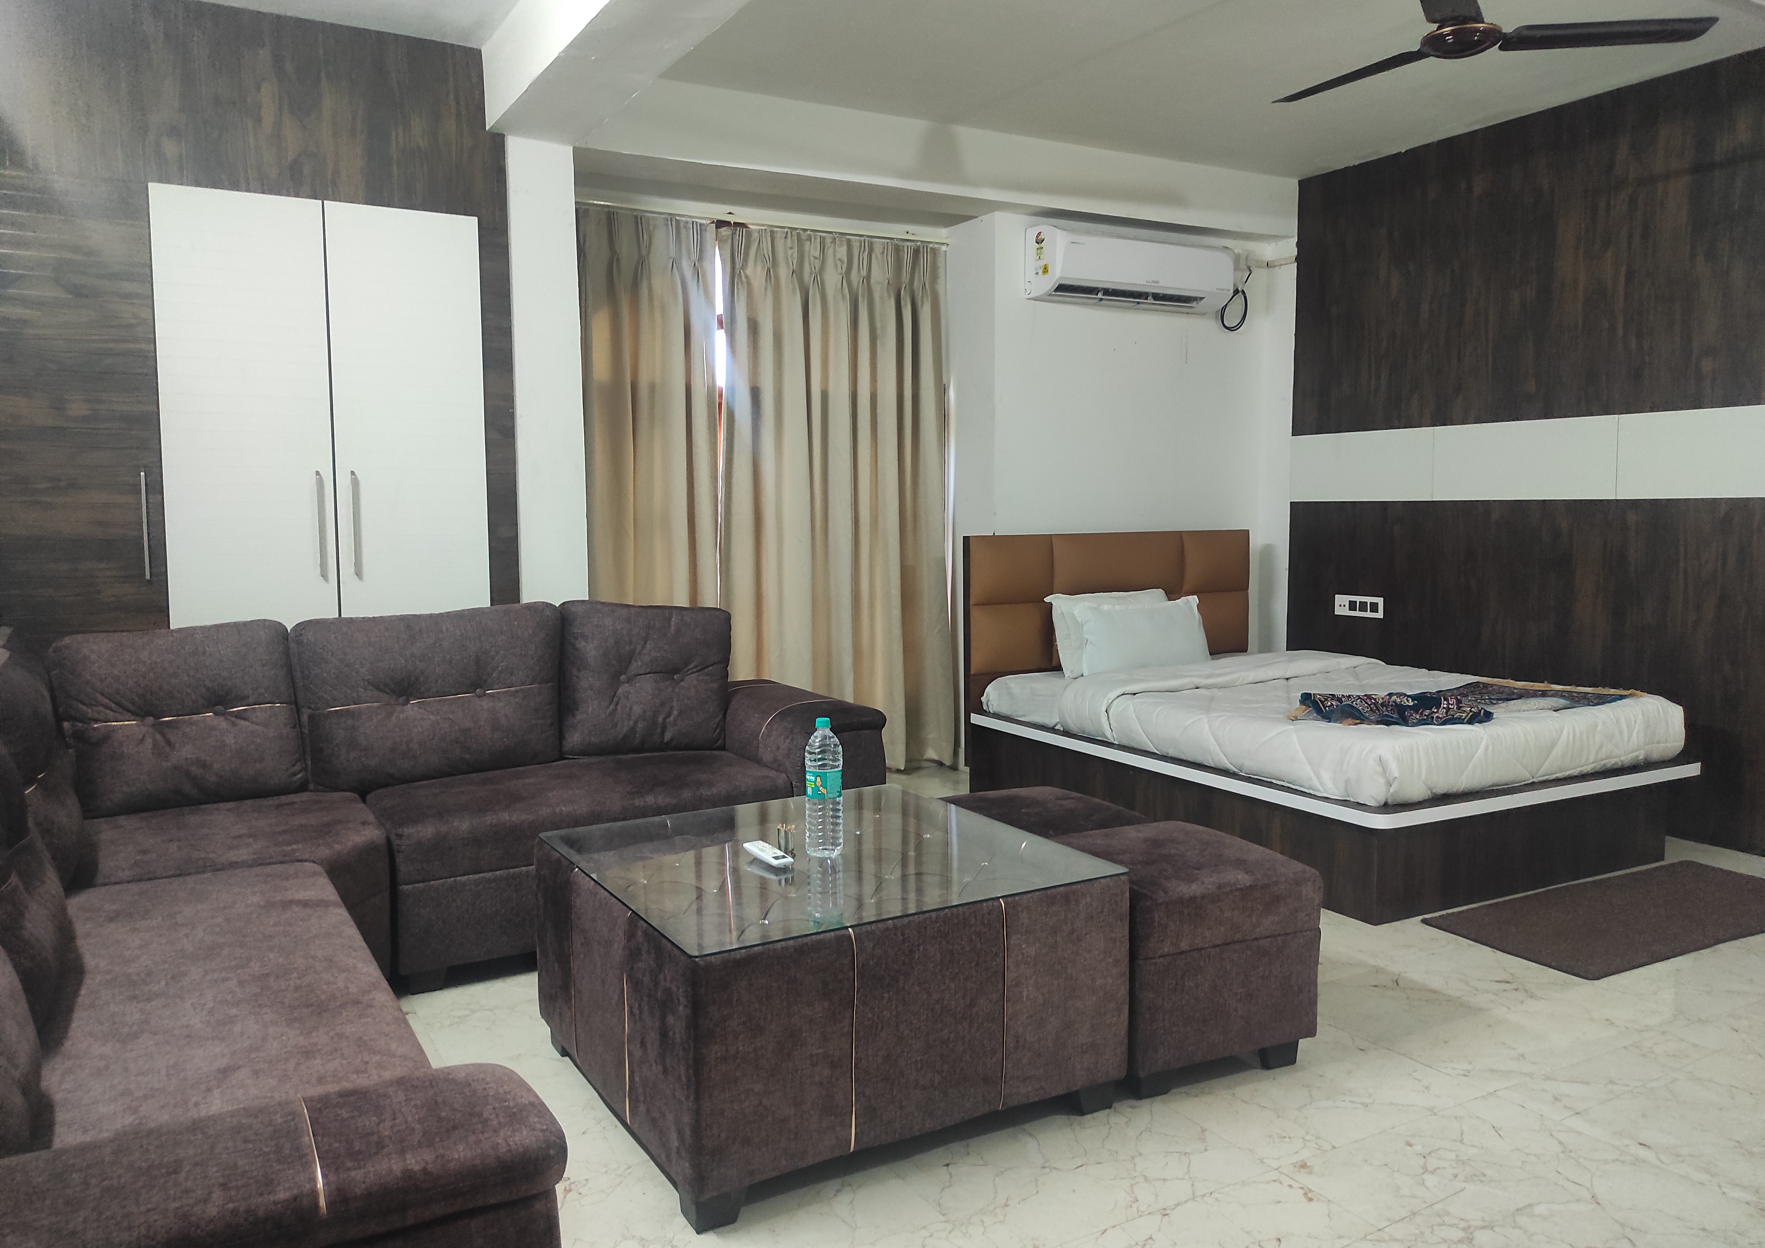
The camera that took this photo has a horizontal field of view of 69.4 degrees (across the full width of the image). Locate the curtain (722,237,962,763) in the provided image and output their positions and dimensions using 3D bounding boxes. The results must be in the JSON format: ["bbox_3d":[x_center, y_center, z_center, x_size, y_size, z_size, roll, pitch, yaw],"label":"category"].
[{"bbox_3d":[-0.162,-0.467,5.327,1.071,2.248,0.140,-3,6,-28],"label":"curtain"}]

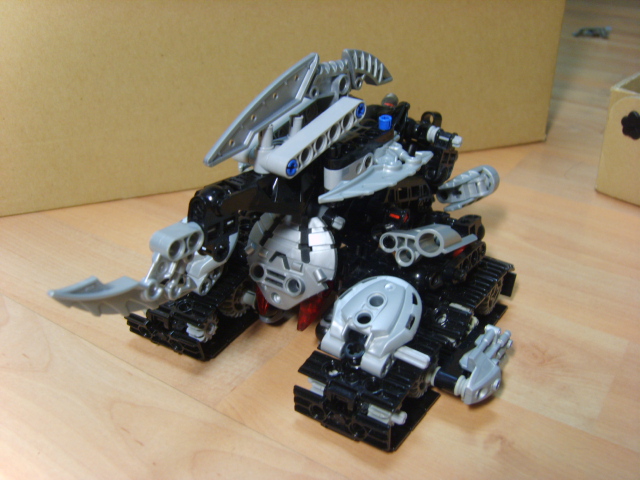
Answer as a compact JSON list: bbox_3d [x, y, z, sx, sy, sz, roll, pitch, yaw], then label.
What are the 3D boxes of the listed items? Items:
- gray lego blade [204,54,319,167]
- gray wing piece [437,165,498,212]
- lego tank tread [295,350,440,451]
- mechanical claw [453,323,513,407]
[{"bbox_3d":[-0.019,-0.046,0.233,0.005,0.014,0.064,19,58,37],"label":"gray lego blade"},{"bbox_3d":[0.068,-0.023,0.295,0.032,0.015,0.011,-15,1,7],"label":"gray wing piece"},{"bbox_3d":[0.019,0.051,0.240,0.040,0.024,0.042,15,27,30],"label":"lego tank tread"},{"bbox_3d":[0.062,0.046,0.239,0.013,0.015,0.036,15,42,30],"label":"mechanical claw"}]

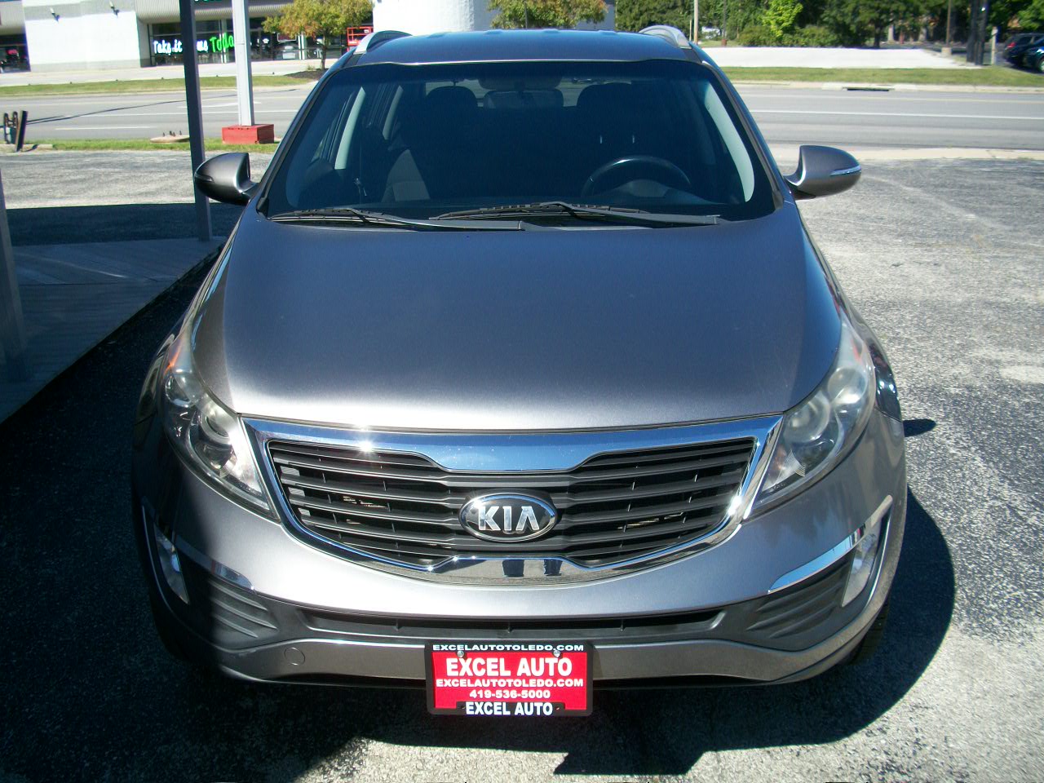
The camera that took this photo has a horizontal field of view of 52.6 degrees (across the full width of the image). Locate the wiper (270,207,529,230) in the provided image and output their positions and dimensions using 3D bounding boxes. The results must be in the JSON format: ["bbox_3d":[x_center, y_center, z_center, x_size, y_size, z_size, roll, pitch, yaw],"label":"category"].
[{"bbox_3d":[-0.344,-0.482,2.982,0.710,0.060,0.120,0,19,1],"label":"wiper"}]

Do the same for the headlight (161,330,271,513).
[{"bbox_3d":[-0.647,0.058,2.254,0.310,0.270,0.460,0,19,1],"label":"headlight"}]

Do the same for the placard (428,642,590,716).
[{"bbox_3d":[-0.020,0.540,1.994,0.312,0.160,0.020,0,19,1],"label":"placard"}]

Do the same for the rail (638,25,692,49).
[{"bbox_3d":[0.550,-1.457,4.299,0.080,0.100,1.700,0,19,1],"label":"rail"}]

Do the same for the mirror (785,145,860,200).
[{"bbox_3d":[0.915,-0.664,3.210,0.230,0.165,0.160,0,19,1],"label":"mirror"}]

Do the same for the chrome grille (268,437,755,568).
[{"bbox_3d":[-0.021,0.205,2.016,0.960,0.210,0.190,0,19,1],"label":"chrome grille"}]

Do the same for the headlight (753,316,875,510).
[{"bbox_3d":[0.612,0.050,2.225,0.310,0.270,0.460,0,19,1],"label":"headlight"}]

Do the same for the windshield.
[{"bbox_3d":[-0.001,-0.770,3.203,1.440,0.140,0.860,0,49,1],"label":"windshield"}]

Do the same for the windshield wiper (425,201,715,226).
[{"bbox_3d":[0.156,-0.498,2.976,0.800,0.060,0.120,0,19,1],"label":"windshield wiper"}]

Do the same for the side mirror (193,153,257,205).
[{"bbox_3d":[-0.914,-0.652,3.252,0.230,0.165,0.160,0,19,1],"label":"side mirror"}]

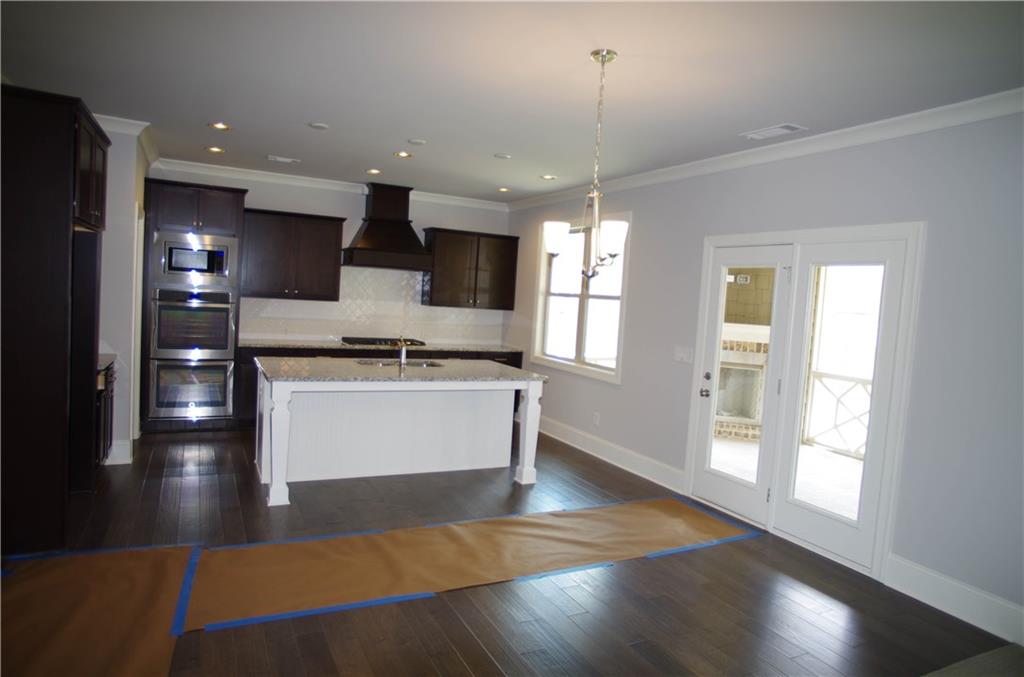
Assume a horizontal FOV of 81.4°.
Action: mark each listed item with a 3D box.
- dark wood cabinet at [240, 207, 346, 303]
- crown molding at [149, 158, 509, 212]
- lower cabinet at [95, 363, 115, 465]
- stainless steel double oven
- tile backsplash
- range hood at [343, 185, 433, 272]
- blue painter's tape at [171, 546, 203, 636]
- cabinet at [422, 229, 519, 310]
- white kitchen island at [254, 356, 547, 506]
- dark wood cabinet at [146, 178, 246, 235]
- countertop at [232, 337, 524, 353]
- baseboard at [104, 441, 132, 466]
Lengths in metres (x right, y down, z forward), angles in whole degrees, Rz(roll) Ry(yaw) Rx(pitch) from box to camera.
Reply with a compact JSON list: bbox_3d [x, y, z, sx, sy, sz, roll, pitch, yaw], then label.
[{"bbox_3d":[-2.467,-0.902,6.676,1.055,0.915,0.350,2,5,-28],"label":"dark wood cabinet"},{"bbox_3d":[-1.825,-1.743,6.911,4.070,0.102,0.080,2,5,-28],"label":"crown molding"},{"bbox_3d":[-3.304,0.605,4.308,0.610,0.870,0.650,2,5,-28],"label":"lower cabinet"},{"bbox_3d":[-3.209,-0.125,6.017,0.762,1.806,0.600,2,5,-28],"label":"stainless steel double oven"},{"bbox_3d":[-1.547,-0.397,7.229,3.225,0.870,0.020,2,5,-28],"label":"tile backsplash"},{"bbox_3d":[-1.435,-1.278,6.920,0.950,0.992,0.505,2,5,-28],"label":"range hood"},{"bbox_3d":[-1.633,1.247,3.013,0.052,0.004,0.929,2,4,-23],"label":"blue painter's tape"},{"bbox_3d":[-0.527,-0.852,7.524,1.167,0.930,0.350,2,5,-28],"label":"cabinet"},{"bbox_3d":[-0.951,0.696,4.973,2.184,0.910,1.180,2,5,-28],"label":"white kitchen island"},{"bbox_3d":[-3.225,-1.270,6.072,0.880,0.500,0.630,2,5,-28],"label":"dark wood cabinet"},{"bbox_3d":[-1.489,0.062,7.132,3.290,0.035,0.650,2,5,-28],"label":"countertop"},{"bbox_3d":[-3.134,0.910,4.747,0.205,0.193,0.025,2,5,-28],"label":"baseboard"}]

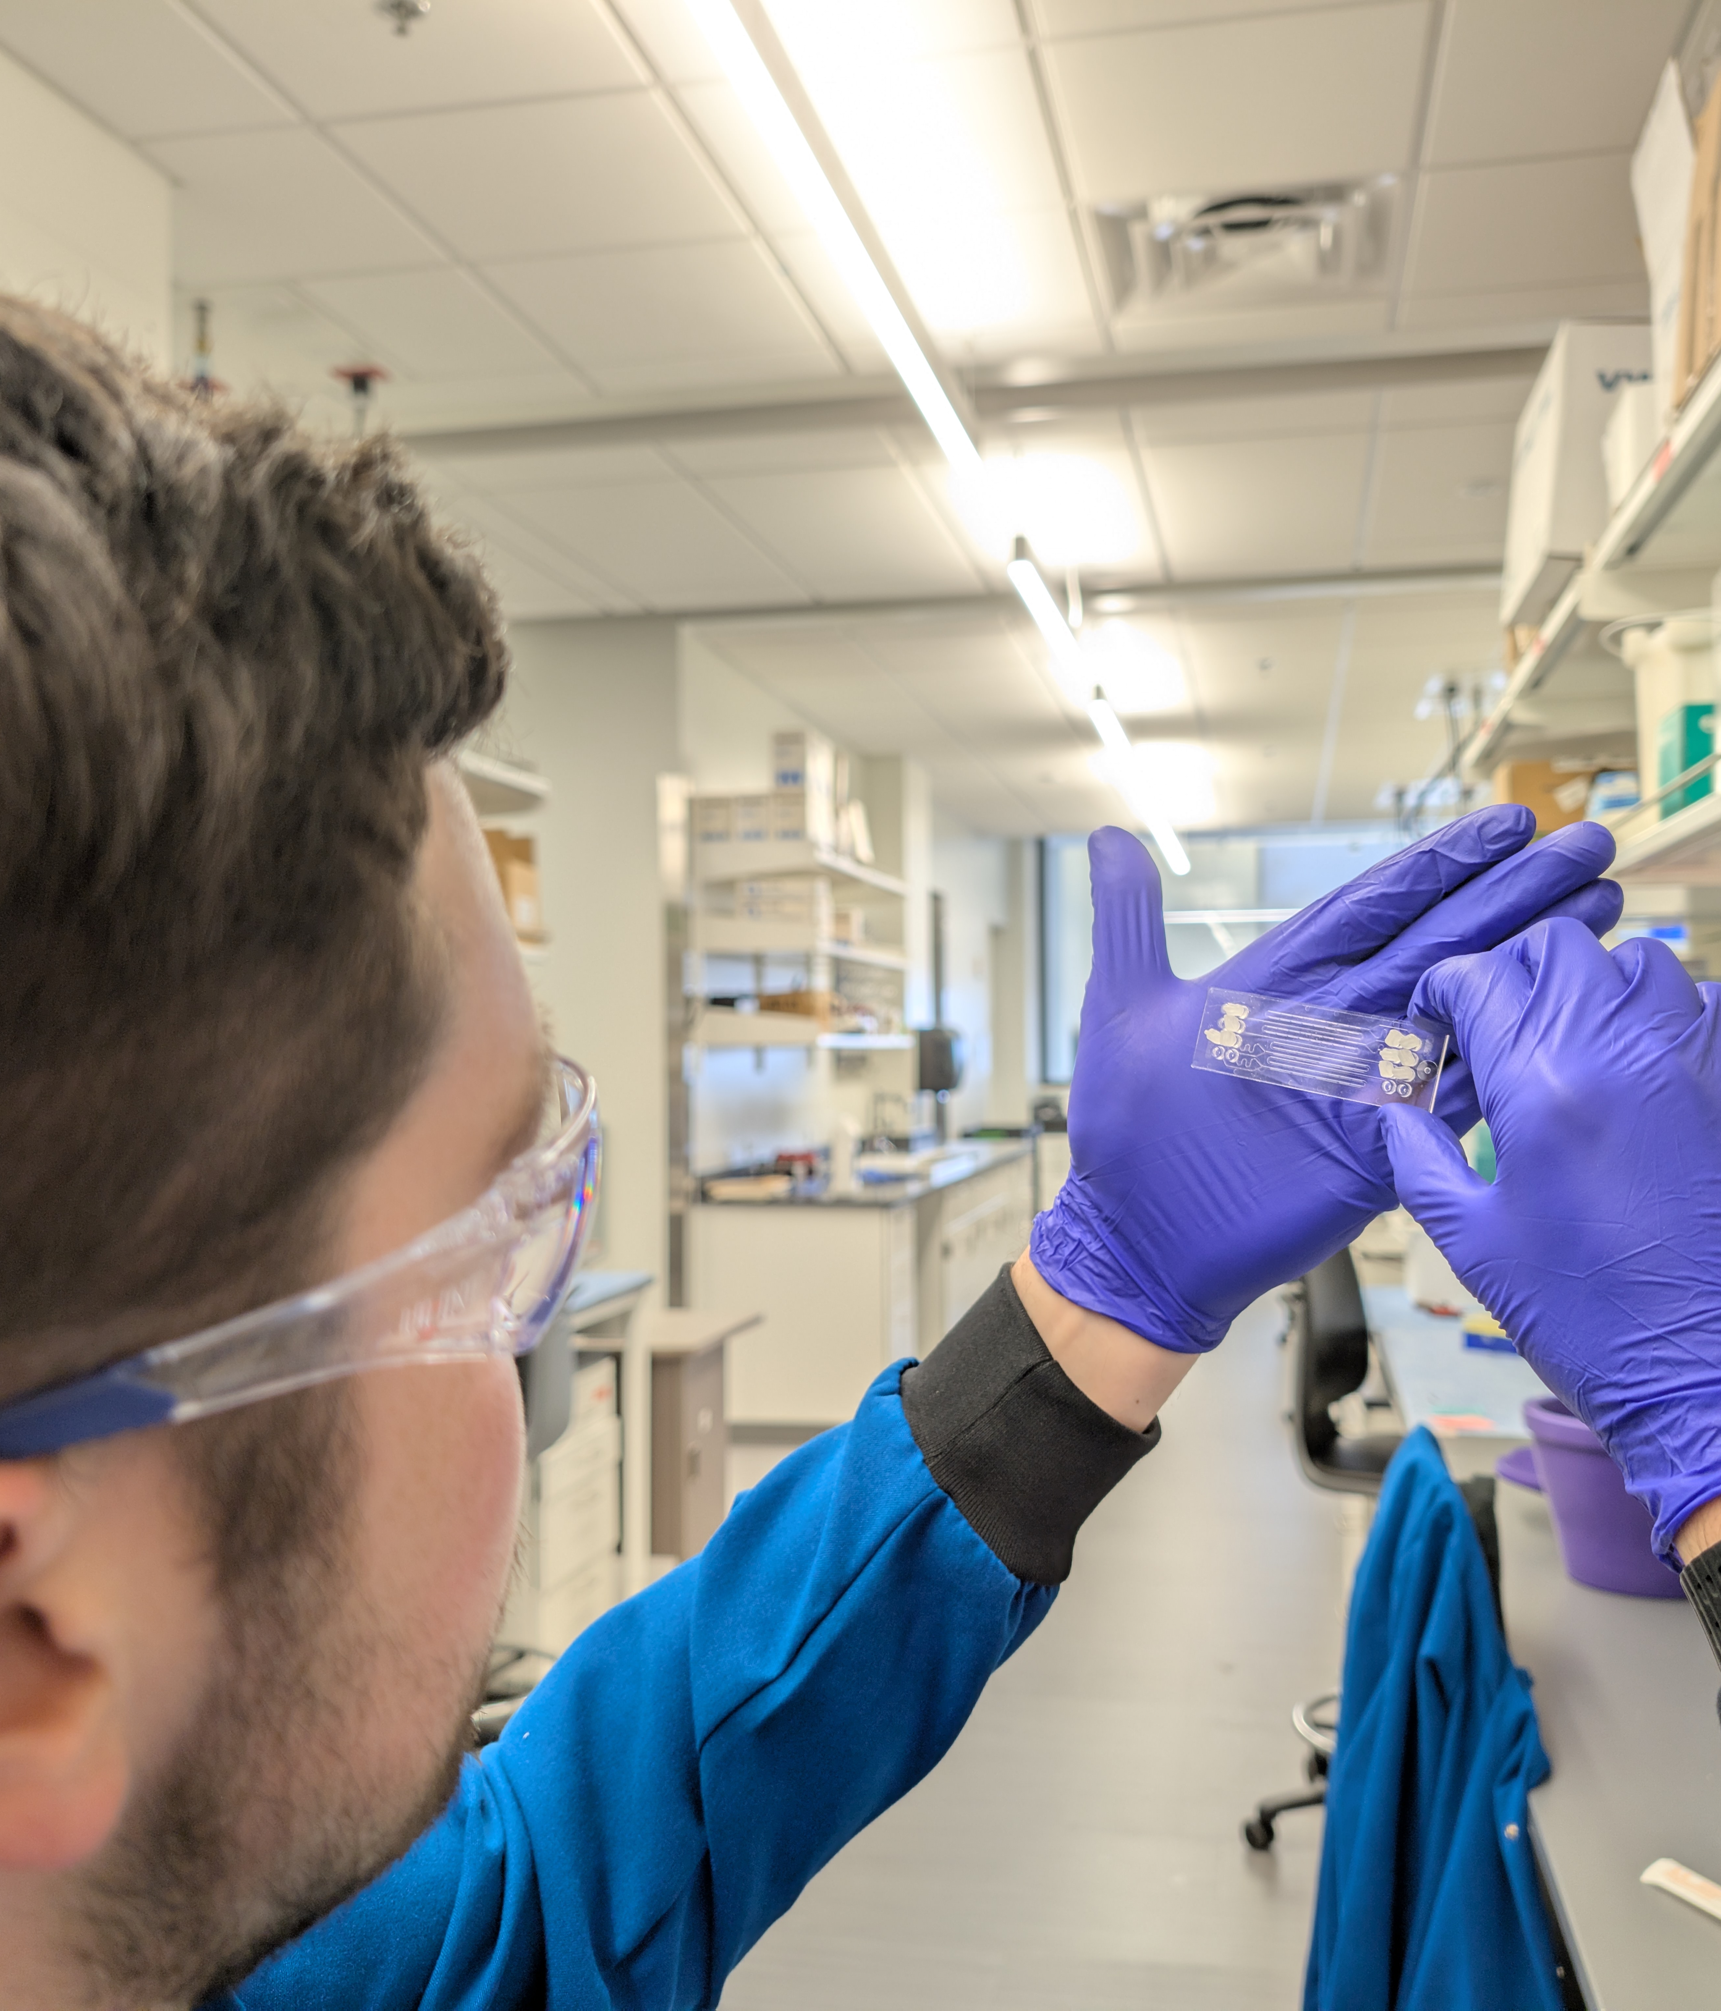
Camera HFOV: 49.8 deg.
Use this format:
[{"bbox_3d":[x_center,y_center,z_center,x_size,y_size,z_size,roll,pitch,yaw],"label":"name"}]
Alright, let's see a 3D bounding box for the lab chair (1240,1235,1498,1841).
[{"bbox_3d":[1.020,1.028,3.543,0.580,1.140,0.570,0,-1,13],"label":"lab chair"}]

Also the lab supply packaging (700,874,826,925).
[{"bbox_3d":[-0.355,-0.411,7.434,0.493,0.207,0.320,0,-1,13],"label":"lab supply packaging"}]

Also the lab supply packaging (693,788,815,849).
[{"bbox_3d":[-0.383,-0.718,7.436,0.461,0.242,0.400,0,-1,13],"label":"lab supply packaging"}]

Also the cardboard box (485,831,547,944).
[{"bbox_3d":[-1.002,-0.302,4.797,0.280,0.279,0.240,0,-1,13],"label":"cardboard box"}]

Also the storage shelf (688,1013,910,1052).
[{"bbox_3d":[-0.209,0.118,8.069,0.511,0.131,1.840,0,-1,13],"label":"storage shelf"}]

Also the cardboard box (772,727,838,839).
[{"bbox_3d":[-0.226,-0.840,7.418,0.129,0.452,0.430,0,-1,13],"label":"cardboard box"}]

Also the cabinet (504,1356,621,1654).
[{"bbox_3d":[-0.931,1.208,4.607,0.520,0.575,0.527,0,-1,13],"label":"cabinet"}]

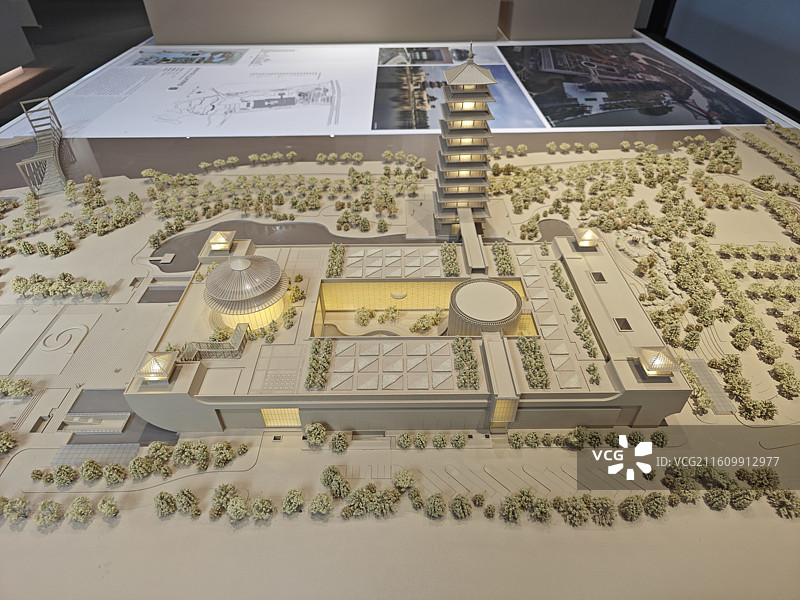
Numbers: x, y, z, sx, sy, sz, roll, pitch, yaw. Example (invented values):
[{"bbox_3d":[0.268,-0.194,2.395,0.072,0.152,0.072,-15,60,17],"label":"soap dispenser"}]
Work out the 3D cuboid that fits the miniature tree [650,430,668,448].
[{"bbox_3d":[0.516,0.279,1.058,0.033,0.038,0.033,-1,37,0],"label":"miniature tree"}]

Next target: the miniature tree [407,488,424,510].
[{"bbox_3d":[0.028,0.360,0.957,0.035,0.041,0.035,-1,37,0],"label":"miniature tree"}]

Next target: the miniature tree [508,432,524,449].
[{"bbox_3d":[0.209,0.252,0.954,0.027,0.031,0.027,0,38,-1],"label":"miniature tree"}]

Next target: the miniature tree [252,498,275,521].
[{"bbox_3d":[-0.217,0.333,0.844,0.034,0.037,0.034,0,38,-1],"label":"miniature tree"}]

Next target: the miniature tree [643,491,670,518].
[{"bbox_3d":[0.406,0.327,0.845,0.037,0.047,0.037,0,38,-1],"label":"miniature tree"}]

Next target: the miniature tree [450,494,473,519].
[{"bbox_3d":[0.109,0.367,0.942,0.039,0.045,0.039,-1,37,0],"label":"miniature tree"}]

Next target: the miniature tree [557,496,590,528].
[{"bbox_3d":[0.272,0.332,0.833,0.045,0.052,0.045,0,38,-1],"label":"miniature tree"}]

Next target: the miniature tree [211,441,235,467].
[{"bbox_3d":[-0.297,0.257,0.888,0.039,0.043,0.039,-18,41,-22],"label":"miniature tree"}]

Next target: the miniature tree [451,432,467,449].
[{"bbox_3d":[0.105,0.251,0.955,0.027,0.032,0.027,0,38,-1],"label":"miniature tree"}]

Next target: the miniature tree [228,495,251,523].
[{"bbox_3d":[-0.246,0.319,0.809,0.035,0.038,0.035,-19,41,-23],"label":"miniature tree"}]

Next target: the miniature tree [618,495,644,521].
[{"bbox_3d":[0.351,0.315,0.806,0.038,0.041,0.038,24,44,29],"label":"miniature tree"}]

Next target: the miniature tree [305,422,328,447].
[{"bbox_3d":[-0.146,0.233,0.919,0.037,0.042,0.037,-9,38,-11],"label":"miniature tree"}]

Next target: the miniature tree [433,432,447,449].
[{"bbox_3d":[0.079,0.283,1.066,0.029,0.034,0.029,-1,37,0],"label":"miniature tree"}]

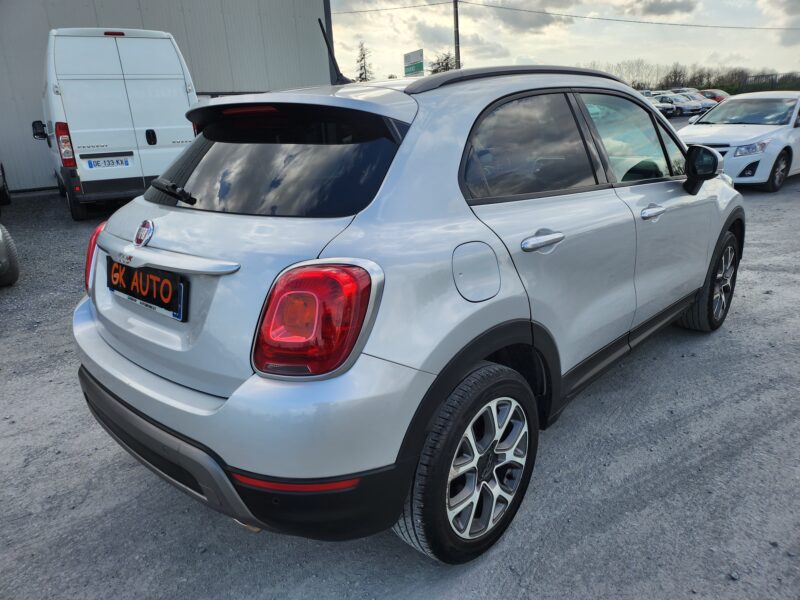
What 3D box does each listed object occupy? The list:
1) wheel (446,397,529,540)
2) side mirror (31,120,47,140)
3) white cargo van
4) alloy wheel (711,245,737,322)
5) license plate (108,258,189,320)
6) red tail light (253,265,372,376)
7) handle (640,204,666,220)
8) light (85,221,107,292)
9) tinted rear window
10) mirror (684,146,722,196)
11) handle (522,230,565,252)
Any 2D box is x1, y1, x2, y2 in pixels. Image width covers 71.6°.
[{"bbox_3d":[0.237,0.520,1.800,0.170,0.455,0.455,13,23,42],"label":"wheel"},{"bbox_3d":[-6.985,-3.295,10.718,0.270,0.380,0.190,-14,20,-30],"label":"side mirror"},{"bbox_3d":[-5.261,-3.039,10.175,2.200,2.520,5.500,-14,20,-30],"label":"white cargo van"},{"bbox_3d":[2.002,-0.108,3.559,0.170,0.455,0.455,13,23,42],"label":"alloy wheel"},{"bbox_3d":[-0.800,-0.044,1.728,0.530,0.120,0.025,13,11,42],"label":"license plate"},{"bbox_3d":[-0.212,0.046,1.372,0.320,0.290,0.150,4,18,23],"label":"red tail light"},{"bbox_3d":[1.083,-0.373,2.366,0.050,0.045,0.245,13,23,42],"label":"handle"},{"bbox_3d":[-1.198,-0.173,2.283,0.150,0.290,0.320,-11,18,-24],"label":"light"},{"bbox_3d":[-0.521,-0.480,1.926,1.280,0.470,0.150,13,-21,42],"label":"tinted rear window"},{"bbox_3d":[1.478,-0.627,2.672,0.200,0.250,0.160,13,23,42],"label":"mirror"},{"bbox_3d":[0.441,-0.181,1.718,0.050,0.045,0.245,13,23,42],"label":"handle"}]

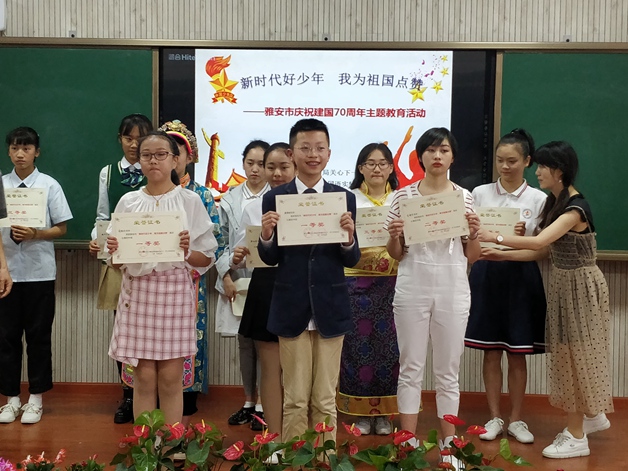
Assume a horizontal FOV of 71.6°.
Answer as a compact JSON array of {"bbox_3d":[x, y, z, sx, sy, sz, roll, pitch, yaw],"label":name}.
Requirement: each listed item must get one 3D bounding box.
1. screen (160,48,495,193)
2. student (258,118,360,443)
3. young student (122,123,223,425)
[{"bbox_3d":[0.081,-0.539,2.620,2.010,1.173,0.080,1,1,1],"label":"screen"},{"bbox_3d":[-0.020,0.243,1.920,0.460,1.517,0.360,1,1,3],"label":"student"},{"bbox_3d":[-0.741,0.204,2.280,0.500,1.613,0.360,1,1,6],"label":"young student"}]

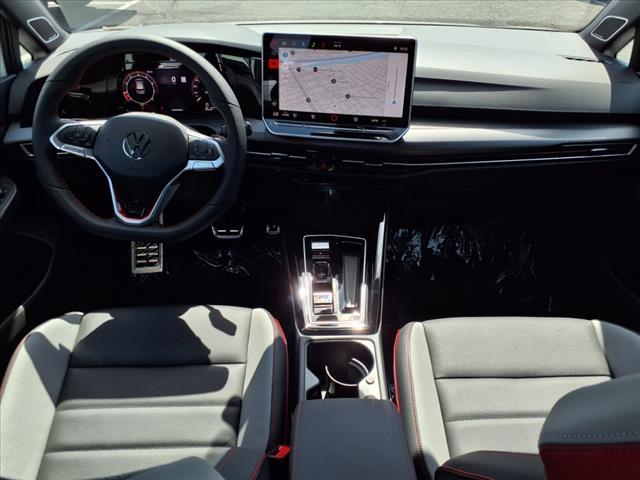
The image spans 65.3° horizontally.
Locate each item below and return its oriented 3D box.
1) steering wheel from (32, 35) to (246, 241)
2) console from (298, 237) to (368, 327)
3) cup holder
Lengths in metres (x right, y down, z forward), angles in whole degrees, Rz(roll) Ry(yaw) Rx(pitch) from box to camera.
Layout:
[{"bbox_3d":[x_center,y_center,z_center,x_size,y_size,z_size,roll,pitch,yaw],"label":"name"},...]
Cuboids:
[{"bbox_3d":[-0.314,-0.178,0.895,0.370,0.360,0.100,3,7,0],"label":"steering wheel"},{"bbox_3d":[0.033,0.092,1.065,0.135,0.060,0.240,1,49,1],"label":"console"},{"bbox_3d":[0.037,0.259,0.930,0.122,0.075,0.134,1,41,1],"label":"cup holder"}]

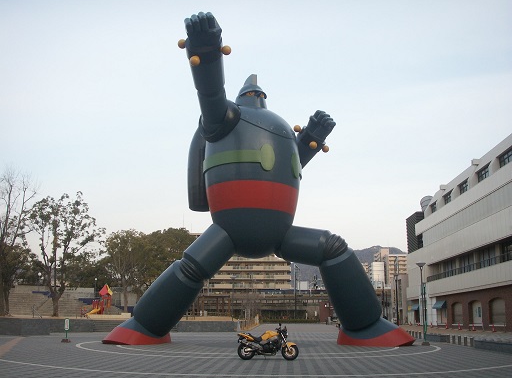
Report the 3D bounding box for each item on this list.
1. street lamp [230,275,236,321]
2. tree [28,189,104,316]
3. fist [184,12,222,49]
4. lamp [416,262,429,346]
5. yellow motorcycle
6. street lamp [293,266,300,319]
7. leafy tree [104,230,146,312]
[{"bbox_3d":[-2.100,10.081,50.458,0.600,4.115,0.600,1,-13,0],"label":"street lamp"},{"bbox_3d":[-20.054,6.939,59.508,7.900,13.279,7.400,1,-13,0],"label":"tree"},{"bbox_3d":[-2.367,-7.146,24.674,1.600,1.350,1.420,0,-27,2],"label":"fist"},{"bbox_3d":[10.540,7.086,34.538,0.650,4.834,0.650,1,-13,0],"label":"lamp"},{"bbox_3d":[0.458,5.381,19.304,2.129,1.224,0.780,1,-13,0],"label":"yellow motorcycle"},{"bbox_3d":[6.990,18.248,96.105,1.300,9.926,0.500,1,-13,0],"label":"street lamp"},{"bbox_3d":[-17.692,11.332,76.277,5.800,11.244,5.700,1,-13,0],"label":"leafy tree"}]

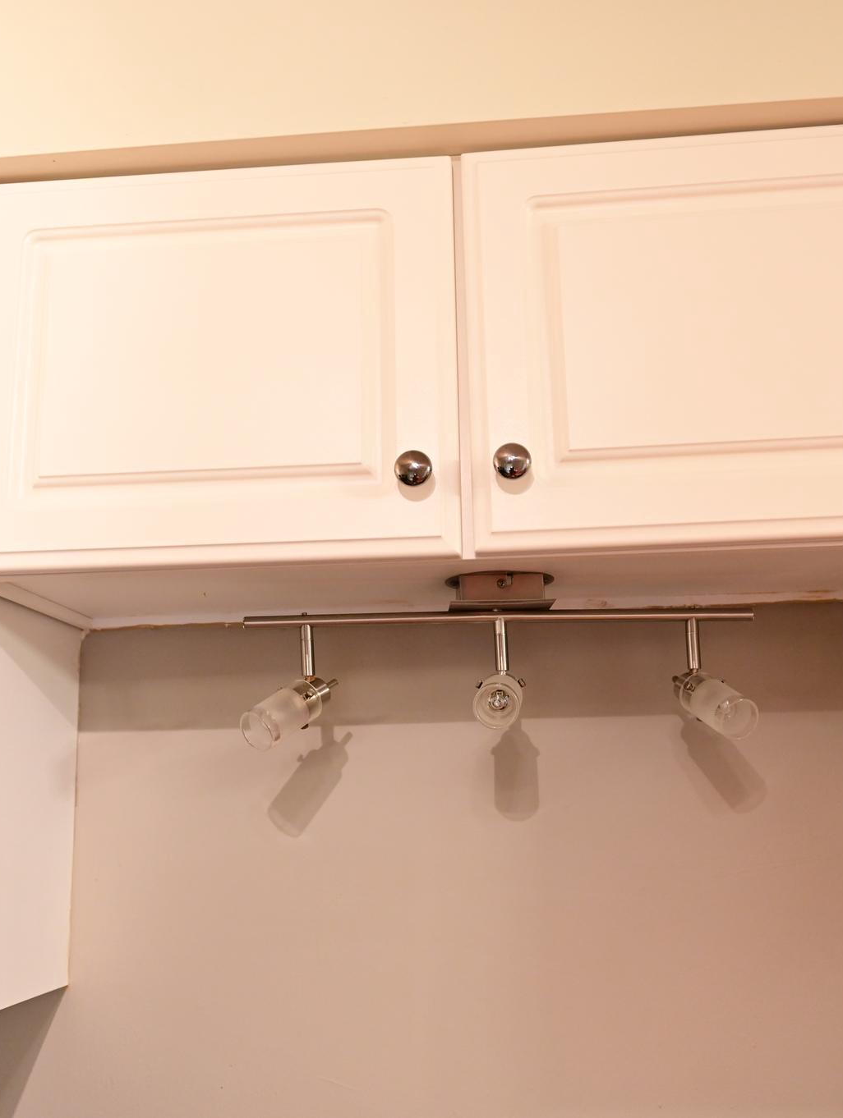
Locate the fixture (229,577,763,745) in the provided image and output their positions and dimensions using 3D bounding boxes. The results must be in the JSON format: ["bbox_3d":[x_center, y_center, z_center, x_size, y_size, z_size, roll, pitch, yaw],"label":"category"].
[{"bbox_3d":[0.076,0.100,1.080,0.500,0.165,0.130,-1,-13,-1],"label":"fixture"}]

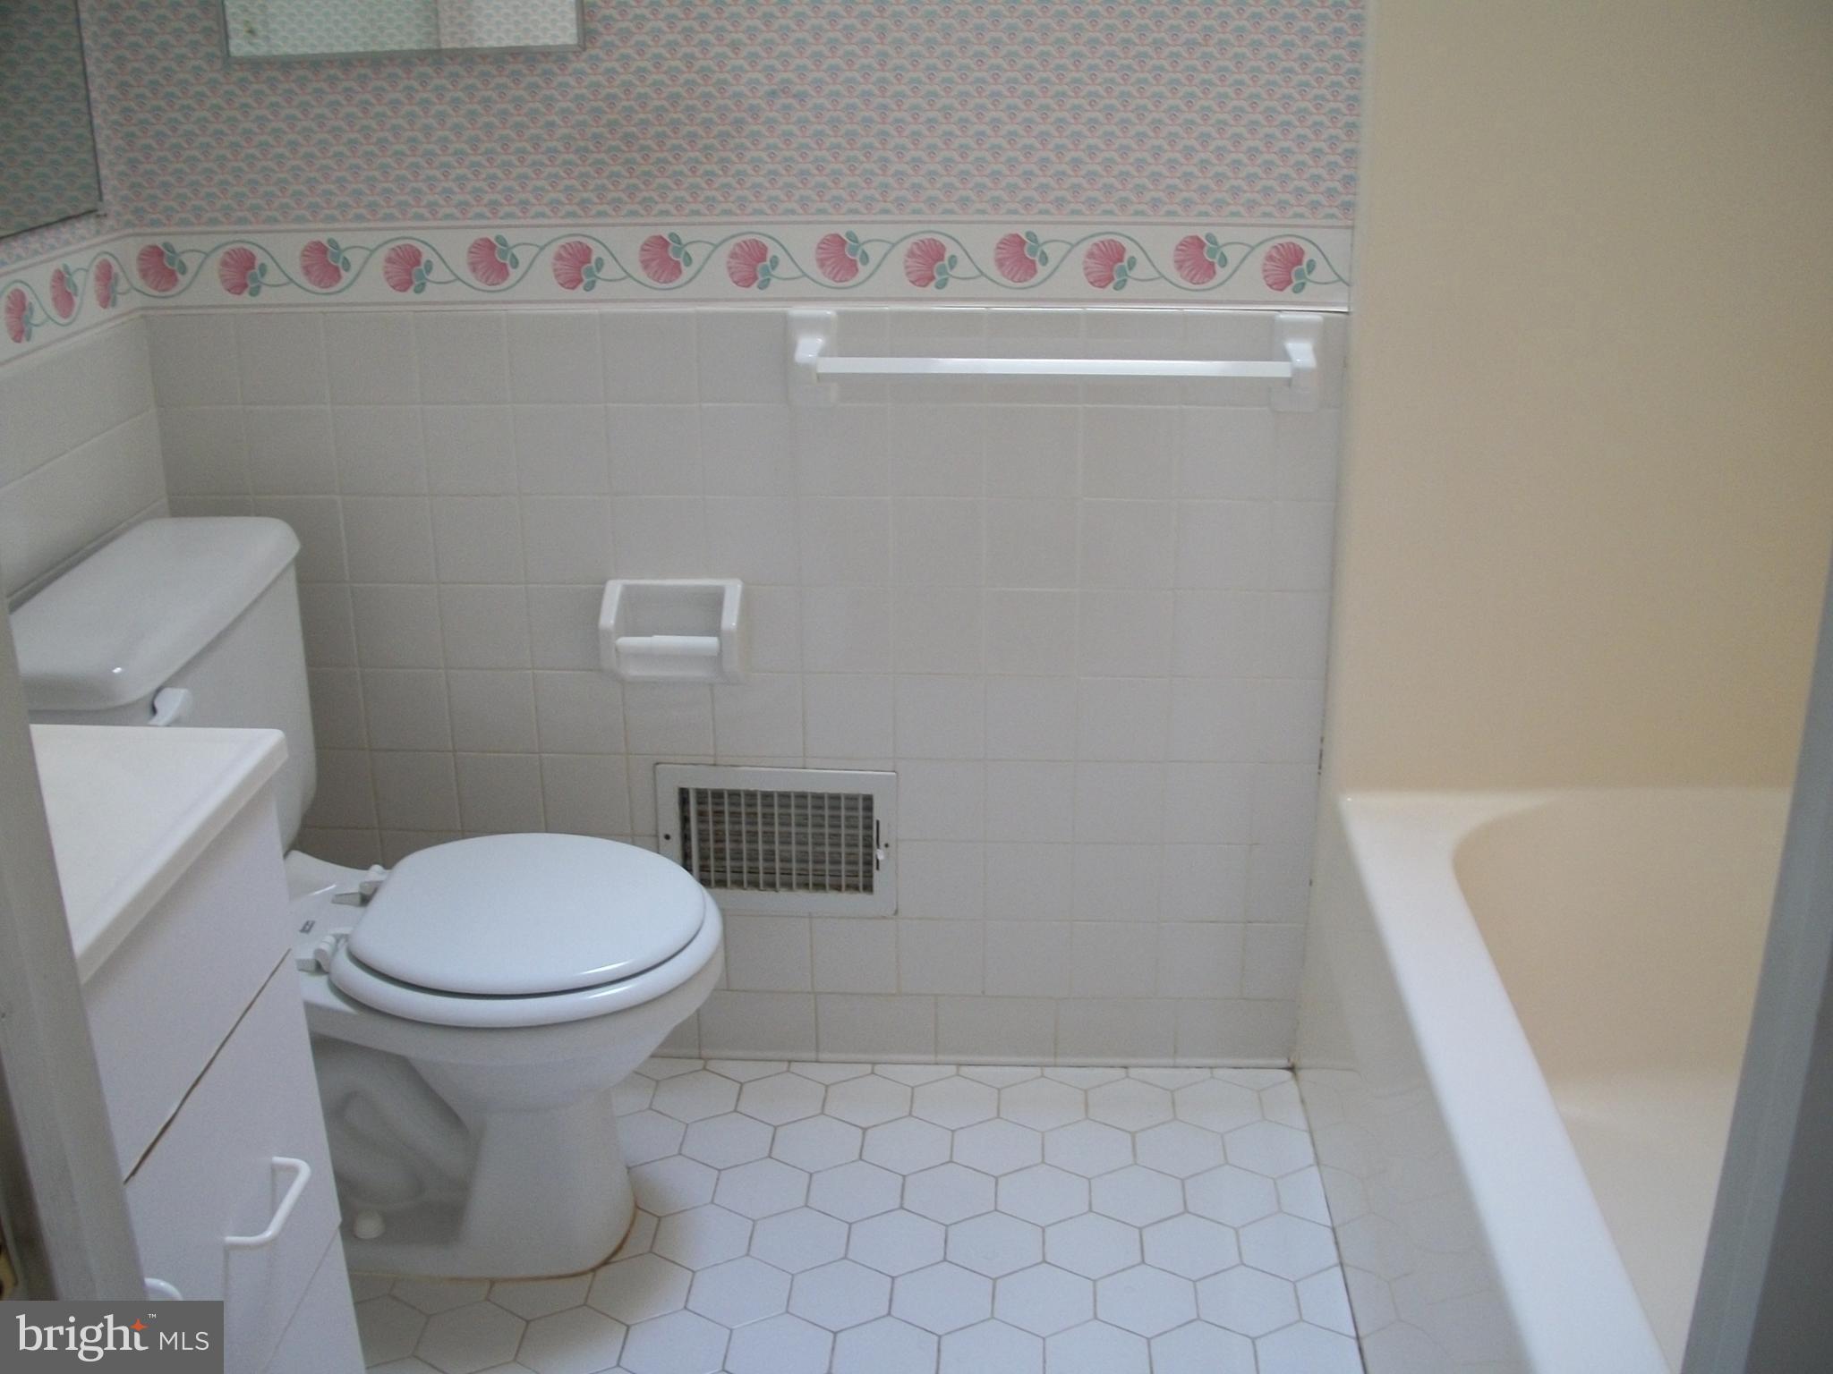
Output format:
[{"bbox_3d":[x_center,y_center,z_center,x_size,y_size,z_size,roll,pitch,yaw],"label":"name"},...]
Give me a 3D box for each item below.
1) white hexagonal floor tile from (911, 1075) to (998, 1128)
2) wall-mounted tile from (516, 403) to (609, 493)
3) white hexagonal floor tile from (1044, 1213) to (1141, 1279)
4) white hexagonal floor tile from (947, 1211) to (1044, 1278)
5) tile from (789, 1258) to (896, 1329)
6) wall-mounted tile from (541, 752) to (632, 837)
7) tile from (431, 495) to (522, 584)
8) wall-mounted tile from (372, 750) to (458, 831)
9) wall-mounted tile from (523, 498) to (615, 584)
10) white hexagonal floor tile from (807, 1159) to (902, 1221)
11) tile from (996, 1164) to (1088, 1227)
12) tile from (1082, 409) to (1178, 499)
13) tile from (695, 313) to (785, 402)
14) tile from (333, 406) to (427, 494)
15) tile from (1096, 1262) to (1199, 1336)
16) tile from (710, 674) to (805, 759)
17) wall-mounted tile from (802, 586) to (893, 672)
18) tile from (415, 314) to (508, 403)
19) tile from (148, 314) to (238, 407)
[{"bbox_3d":[0.047,0.521,2.309,0.106,0.009,0.122,1,20,3],"label":"white hexagonal floor tile"},{"bbox_3d":[-0.412,-0.278,2.153,0.108,0.108,0.009,1,20,3],"label":"wall-mounted tile"},{"bbox_3d":[0.195,0.622,2.048,0.108,0.009,0.125,1,20,3],"label":"white hexagonal floor tile"},{"bbox_3d":[0.087,0.620,2.045,0.108,0.010,0.125,1,20,4],"label":"white hexagonal floor tile"},{"bbox_3d":[-0.079,0.650,1.969,0.105,0.009,0.121,1,20,4],"label":"tile"},{"bbox_3d":[-0.407,0.134,2.318,0.108,0.107,0.009,1,20,4],"label":"wall-mounted tile"},{"bbox_3d":[-0.518,-0.176,2.195,0.108,0.108,0.010,1,20,4],"label":"tile"},{"bbox_3d":[-0.621,0.132,2.315,0.107,0.107,0.009,1,20,3],"label":"wall-mounted tile"},{"bbox_3d":[-0.408,-0.172,2.191,0.107,0.107,0.009,1,20,3],"label":"wall-mounted tile"},{"bbox_3d":[-0.070,0.590,2.159,0.107,0.009,0.123,0,20,3],"label":"white hexagonal floor tile"},{"bbox_3d":[0.147,0.590,2.137,0.108,0.009,0.125,0,21,3],"label":"tile"},{"bbox_3d":[0.243,-0.267,2.111,0.108,0.108,0.010,1,20,4],"label":"tile"},{"bbox_3d":[-0.194,-0.376,2.103,0.108,0.108,0.009,1,20,3],"label":"tile"},{"bbox_3d":[-0.631,-0.278,2.183,0.108,0.107,0.009,1,20,4],"label":"tile"},{"bbox_3d":[0.241,0.649,1.948,0.106,0.009,0.122,1,20,3],"label":"tile"},{"bbox_3d":[-0.191,0.034,2.256,0.108,0.108,0.009,1,20,3],"label":"tile"},{"bbox_3d":[-0.082,-0.068,2.212,0.108,0.108,0.009,1,20,3],"label":"wall-mounted tile"},{"bbox_3d":[-0.519,-0.376,2.123,0.107,0.104,0.009,1,20,3],"label":"tile"},{"bbox_3d":[-0.832,-0.379,2.142,0.108,0.108,0.009,1,20,3],"label":"tile"}]

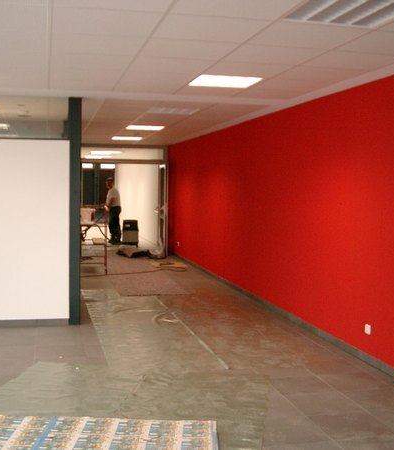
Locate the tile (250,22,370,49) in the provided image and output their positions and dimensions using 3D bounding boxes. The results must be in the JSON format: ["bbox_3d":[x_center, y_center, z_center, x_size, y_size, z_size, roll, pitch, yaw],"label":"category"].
[{"bbox_3d":[0.665,-1.162,3.918,0.608,0.025,0.608,0,4,-13],"label":"tile"}]

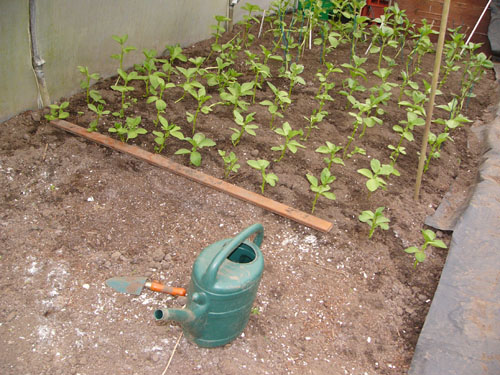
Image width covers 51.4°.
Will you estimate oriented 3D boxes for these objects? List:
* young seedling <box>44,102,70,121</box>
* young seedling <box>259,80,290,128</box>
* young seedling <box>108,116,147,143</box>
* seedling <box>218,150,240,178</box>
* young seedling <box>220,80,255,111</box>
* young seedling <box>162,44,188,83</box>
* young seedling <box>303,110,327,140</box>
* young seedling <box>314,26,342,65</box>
[{"bbox_3d":[-1.313,-0.510,3.545,0.168,0.115,0.151,-9,31,-19],"label":"young seedling"},{"bbox_3d":[0.137,-0.454,2.897,0.178,0.274,0.164,4,31,0],"label":"young seedling"},{"bbox_3d":[-0.584,-0.270,2.480,0.177,0.128,0.159,3,35,0],"label":"young seedling"},{"bbox_3d":[-0.114,-0.122,2.896,0.122,0.161,0.116,0,27,0],"label":"seedling"},{"bbox_3d":[-0.094,-0.678,3.902,0.255,0.226,0.242,0,27,0],"label":"young seedling"},{"bbox_3d":[-0.493,-0.812,3.444,0.172,0.249,0.158,4,31,0],"label":"young seedling"},{"bbox_3d":[0.349,-0.328,2.816,0.130,0.167,0.120,4,31,0],"label":"young seedling"},{"bbox_3d":[0.777,-1.398,5.149,0.277,0.361,0.263,0,27,0],"label":"young seedling"}]

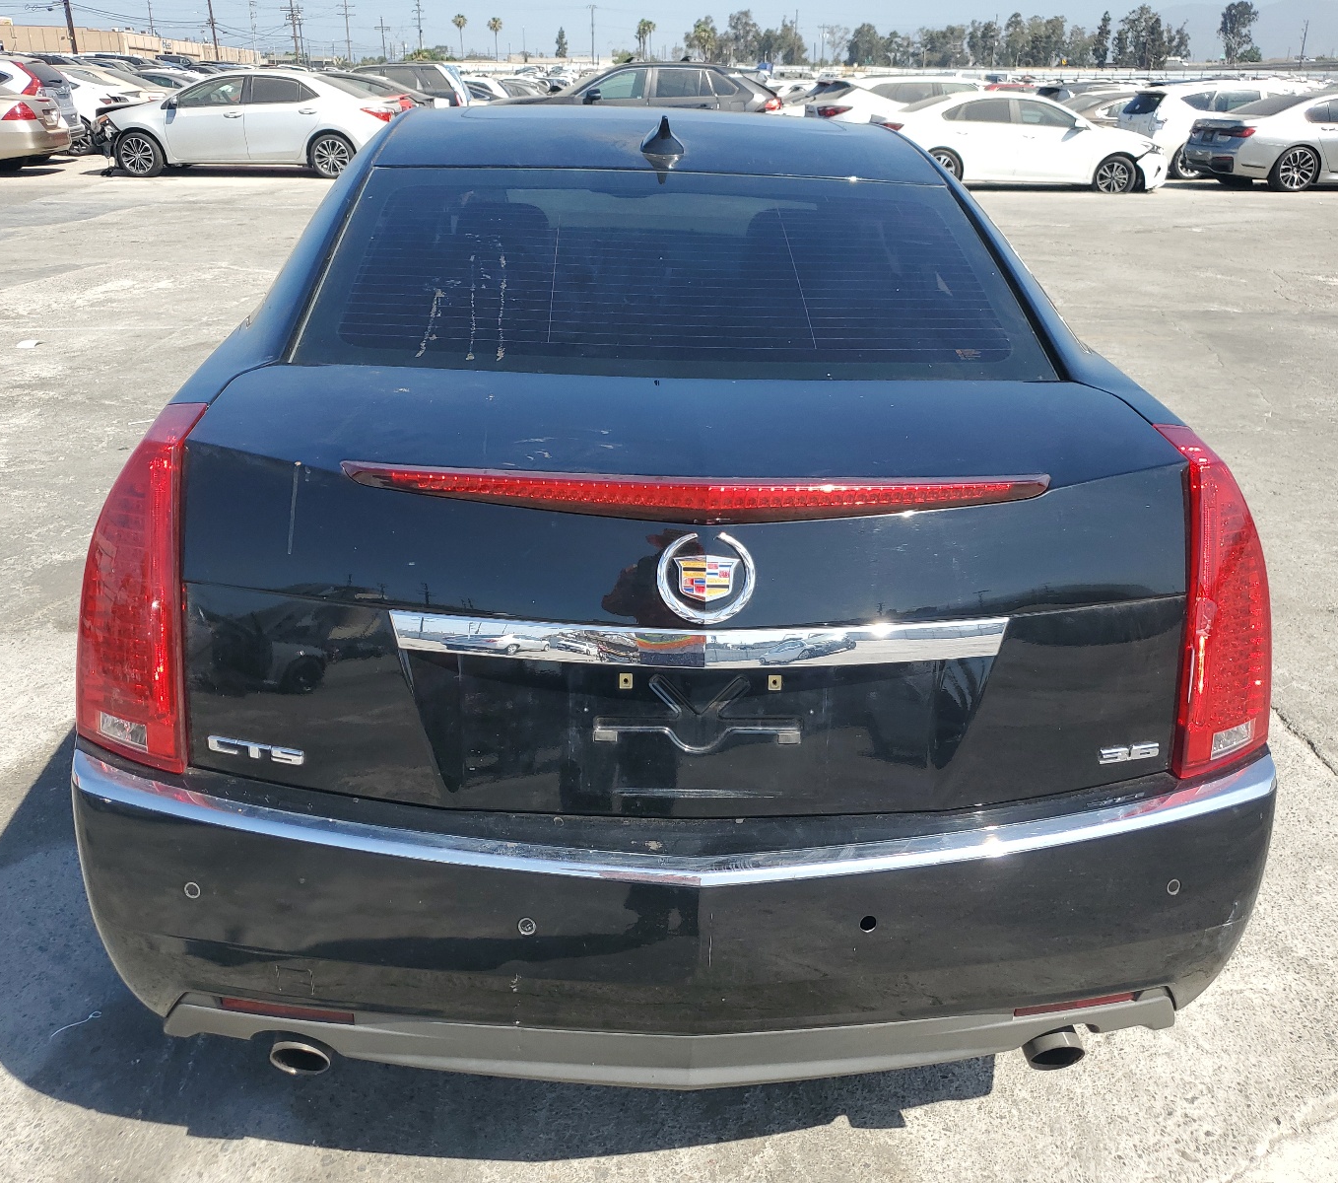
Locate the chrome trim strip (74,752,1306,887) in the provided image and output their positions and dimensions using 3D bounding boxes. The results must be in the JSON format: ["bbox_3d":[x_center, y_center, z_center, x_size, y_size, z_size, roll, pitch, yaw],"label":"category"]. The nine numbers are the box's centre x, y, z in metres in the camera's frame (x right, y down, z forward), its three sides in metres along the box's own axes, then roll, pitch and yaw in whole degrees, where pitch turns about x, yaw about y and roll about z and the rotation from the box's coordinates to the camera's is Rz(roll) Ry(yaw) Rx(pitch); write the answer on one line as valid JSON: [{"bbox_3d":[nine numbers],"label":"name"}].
[{"bbox_3d":[0.032,0.279,1.516,1.640,0.057,0.290,1,23,-4],"label":"chrome trim strip"}]

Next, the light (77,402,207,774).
[{"bbox_3d":[-0.690,-0.006,1.494,0.210,0.405,0.285,1,23,-4],"label":"light"}]

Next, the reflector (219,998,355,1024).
[{"bbox_3d":[-0.497,0.542,1.542,0.185,0.024,0.028,6,24,9],"label":"reflector"}]

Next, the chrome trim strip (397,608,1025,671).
[{"bbox_3d":[0.042,0.059,1.401,0.736,0.054,0.057,1,23,-4],"label":"chrome trim strip"}]

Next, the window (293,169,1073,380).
[{"bbox_3d":[0.011,-0.551,1.989,1.175,0.085,0.620,1,47,-4],"label":"window"}]

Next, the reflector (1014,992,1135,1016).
[{"bbox_3d":[0.547,0.554,1.608,0.185,0.024,0.028,-5,24,-16],"label":"reflector"}]

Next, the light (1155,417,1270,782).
[{"bbox_3d":[0.757,0.011,1.586,0.210,0.405,0.285,1,23,-4],"label":"light"}]

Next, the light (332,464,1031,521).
[{"bbox_3d":[0.043,-0.114,1.406,0.864,0.043,0.090,1,23,-4],"label":"light"}]

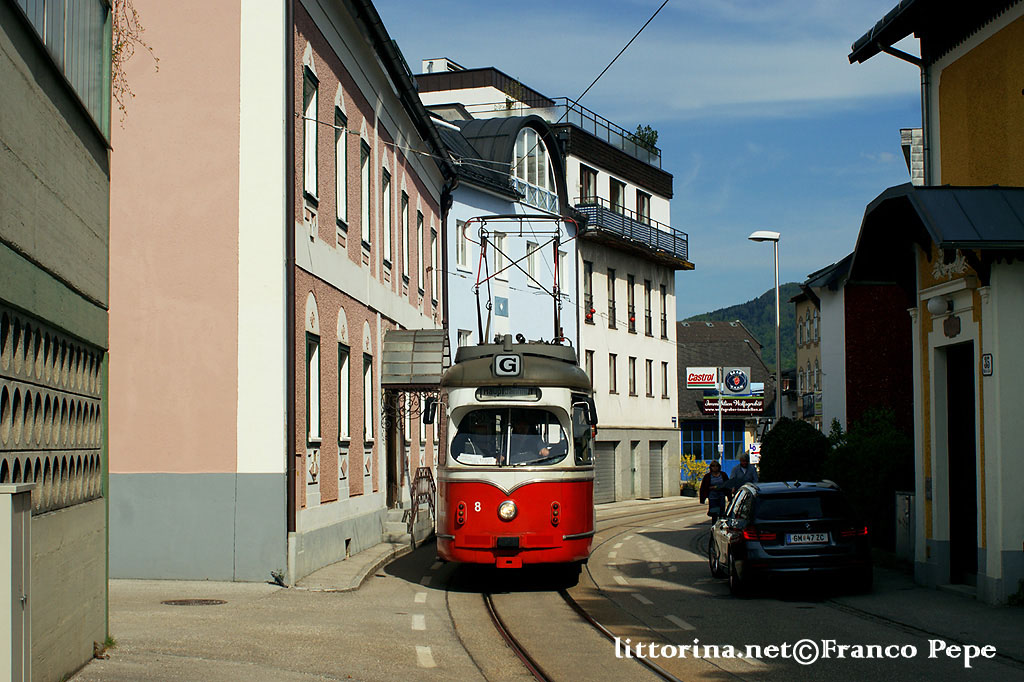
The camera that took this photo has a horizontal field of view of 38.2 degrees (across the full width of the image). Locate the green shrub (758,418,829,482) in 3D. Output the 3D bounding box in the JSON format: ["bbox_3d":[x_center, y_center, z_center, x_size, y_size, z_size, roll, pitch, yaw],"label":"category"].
[{"bbox_3d":[5.710,2.814,29.873,1.500,2.500,1.500,0,-4,0],"label":"green shrub"}]

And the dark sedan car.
[{"bbox_3d":[3.778,2.694,20.486,1.840,1.450,4.620,-1,-4,3],"label":"dark sedan car"}]

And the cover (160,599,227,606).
[{"bbox_3d":[-3.952,3.252,18.376,0.800,0.040,0.800,0,-4,0],"label":"cover"}]

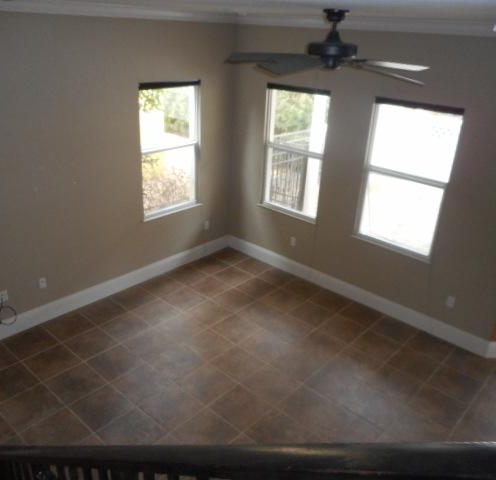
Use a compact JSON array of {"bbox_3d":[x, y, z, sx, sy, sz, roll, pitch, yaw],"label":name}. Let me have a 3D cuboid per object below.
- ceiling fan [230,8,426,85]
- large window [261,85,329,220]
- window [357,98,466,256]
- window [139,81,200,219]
[{"bbox_3d":[0.527,-1.233,2.871,1.310,0.345,1.280,3,24,0],"label":"ceiling fan"},{"bbox_3d":[0.561,-1.035,5.582,0.876,1.536,0.100,22,30,37],"label":"large window"},{"bbox_3d":[1.610,-0.612,4.739,0.884,1.536,0.100,22,30,37],"label":"window"},{"bbox_3d":[-0.916,-1.063,5.478,0.100,1.544,0.876,22,30,37],"label":"window"}]

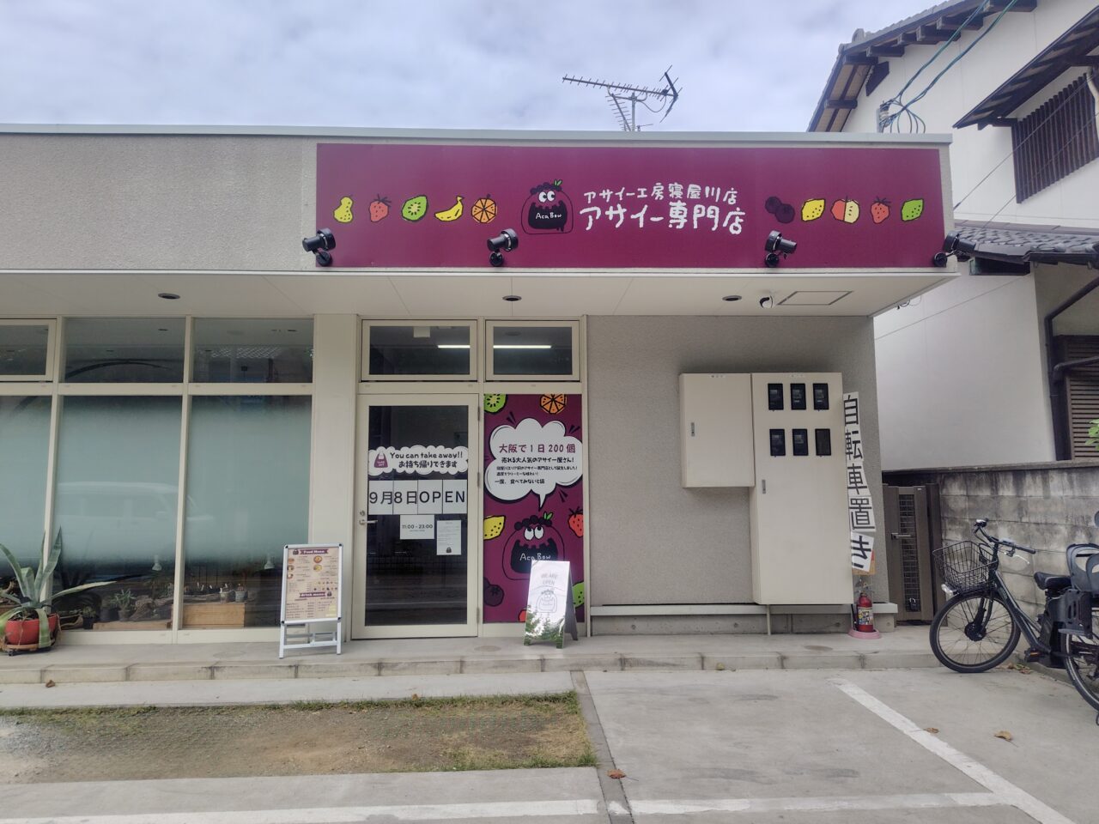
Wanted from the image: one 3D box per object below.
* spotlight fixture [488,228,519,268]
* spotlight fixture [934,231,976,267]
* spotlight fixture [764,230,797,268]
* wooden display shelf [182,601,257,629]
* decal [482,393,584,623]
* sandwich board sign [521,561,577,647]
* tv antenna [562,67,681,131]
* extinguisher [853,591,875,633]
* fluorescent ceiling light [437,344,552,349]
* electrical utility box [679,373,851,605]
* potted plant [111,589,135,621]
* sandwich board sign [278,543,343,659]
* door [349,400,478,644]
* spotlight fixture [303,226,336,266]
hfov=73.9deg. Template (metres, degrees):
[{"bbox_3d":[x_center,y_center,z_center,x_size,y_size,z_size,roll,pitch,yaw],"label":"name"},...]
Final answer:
[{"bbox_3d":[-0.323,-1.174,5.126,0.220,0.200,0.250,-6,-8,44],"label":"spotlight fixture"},{"bbox_3d":[2.910,-1.193,5.233,0.220,0.200,0.260,5,-8,-40],"label":"spotlight fixture"},{"bbox_3d":[1.654,-1.200,5.292,0.270,0.240,0.220,9,2,42],"label":"spotlight fixture"},{"bbox_3d":[-2.987,1.803,6.495,0.620,0.240,0.280,0,-6,-2],"label":"wooden display shelf"},{"bbox_3d":[-0.142,0.831,6.418,0.880,1.998,0.020,0,-6,-2],"label":"decal"},{"bbox_3d":[0.017,1.587,6.102,0.343,0.669,0.344,-3,-6,23],"label":"sandwich board sign"},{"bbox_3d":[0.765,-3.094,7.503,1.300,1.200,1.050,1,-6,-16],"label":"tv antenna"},{"bbox_3d":[2.665,1.665,6.200,0.165,0.420,0.145,0,-6,-2],"label":"extinguisher"},{"bbox_3d":[-0.591,-0.708,7.901,1.230,0.055,0.080,0,-6,-2],"label":"fluorescent ceiling light"},{"bbox_3d":[1.886,0.656,6.403,1.425,2.000,0.180,0,-6,-2],"label":"electrical utility box"},{"bbox_3d":[-3.771,1.711,6.454,0.210,0.285,0.200,0,-6,-2],"label":"potted plant"},{"bbox_3d":[-1.912,1.493,5.901,0.452,0.843,0.456,1,-6,-16],"label":"sandwich board sign"},{"bbox_3d":[-1.141,0.889,6.369,1.070,2.095,0.060,0,-6,-2],"label":"door"},{"bbox_3d":[-1.613,-1.182,5.177,0.220,0.240,0.270,-6,3,44],"label":"spotlight fixture"}]

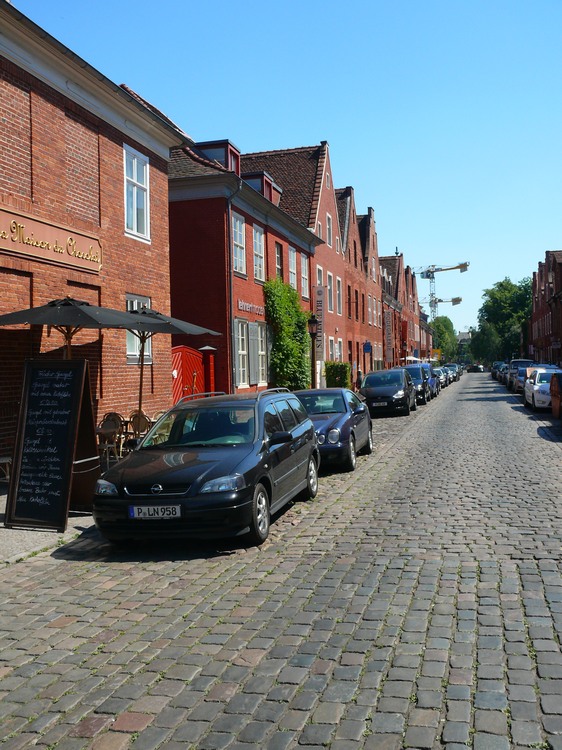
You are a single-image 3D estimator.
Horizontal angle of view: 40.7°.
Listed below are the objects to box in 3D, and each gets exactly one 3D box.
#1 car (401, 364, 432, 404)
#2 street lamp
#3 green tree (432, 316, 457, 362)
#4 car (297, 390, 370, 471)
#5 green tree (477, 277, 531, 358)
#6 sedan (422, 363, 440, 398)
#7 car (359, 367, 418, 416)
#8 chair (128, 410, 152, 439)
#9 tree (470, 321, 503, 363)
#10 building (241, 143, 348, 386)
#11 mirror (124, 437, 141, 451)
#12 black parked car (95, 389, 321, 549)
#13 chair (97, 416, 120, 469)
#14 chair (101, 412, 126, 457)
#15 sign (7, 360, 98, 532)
[{"bbox_3d":[6.041,0.458,35.734,1.810,1.700,4.400,-1,1,14],"label":"car"},{"bbox_3d":[1.040,-0.173,23.715,0.330,3.420,0.330,-1,1,14],"label":"street lamp"},{"bbox_3d":[30.179,-5.755,141.958,6.200,10.400,6.200,-1,1,15],"label":"green tree"},{"bbox_3d":[0.790,1.000,15.150,1.730,1.380,4.580,-2,0,14],"label":"car"},{"bbox_3d":[42.088,-9.631,141.913,11.000,17.630,11.000,-1,1,15],"label":"green tree"},{"bbox_3d":[7.421,0.335,41.031,1.800,1.780,4.350,-1,1,14],"label":"sedan"},{"bbox_3d":[4.040,0.655,28.750,1.860,1.650,4.680,-2,0,15],"label":"car"},{"bbox_3d":[-2.810,1.209,15.150,0.470,0.890,0.540,-1,1,14],"label":"chair"},{"bbox_3d":[36.808,-5.199,135.966,6.000,9.150,6.000,-1,1,15],"label":"tree"},{"bbox_3d":[-2.231,-5.117,39.094,9.500,12.900,8.200,-1,1,15],"label":"building"},{"bbox_3d":[-1.730,0.805,8.900,0.210,0.160,0.140,-1,1,14],"label":"mirror"},{"bbox_3d":[-0.700,0.985,9.370,1.720,1.500,4.290,-2,0,14],"label":"black parked car"},{"bbox_3d":[-3.040,1.233,13.200,0.470,0.890,0.540,-1,1,14],"label":"chair"},{"bbox_3d":[-3.430,1.223,15.400,0.470,0.890,0.540,-1,1,14],"label":"chair"},{"bbox_3d":[-2.592,0.767,8.842,0.790,1.860,0.930,-1,1,18],"label":"sign"}]

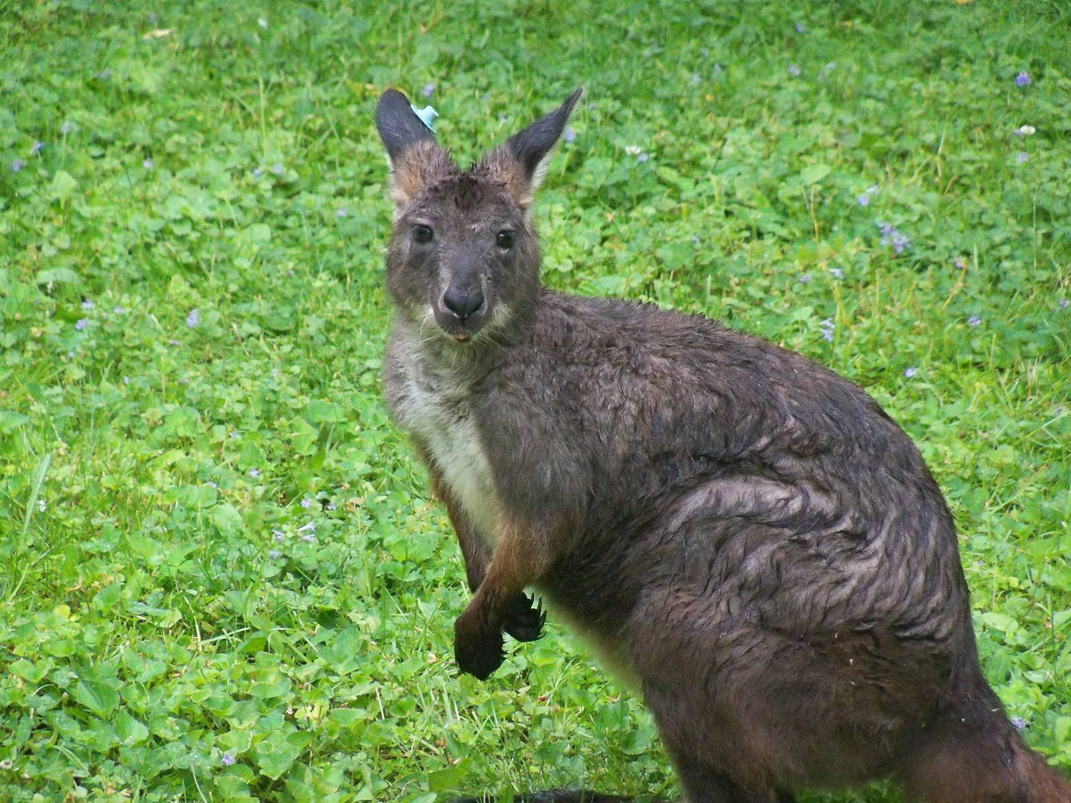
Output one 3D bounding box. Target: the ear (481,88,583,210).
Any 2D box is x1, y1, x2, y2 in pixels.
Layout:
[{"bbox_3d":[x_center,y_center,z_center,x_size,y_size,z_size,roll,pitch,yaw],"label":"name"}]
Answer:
[{"bbox_3d":[-0.004,-0.172,6.030,0.042,0.090,0.046,33,-3,-23],"label":"ear"}]

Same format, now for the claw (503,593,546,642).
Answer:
[{"bbox_3d":[-0.009,0.147,6.030,0.034,0.034,0.030,-2,13,-7],"label":"claw"}]

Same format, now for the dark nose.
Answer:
[{"bbox_3d":[-0.048,-0.066,5.930,0.029,0.024,0.019,0,13,1],"label":"dark nose"}]

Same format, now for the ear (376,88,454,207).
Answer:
[{"bbox_3d":[-0.083,-0.172,6.030,0.048,0.085,0.040,-14,0,-31],"label":"ear"}]

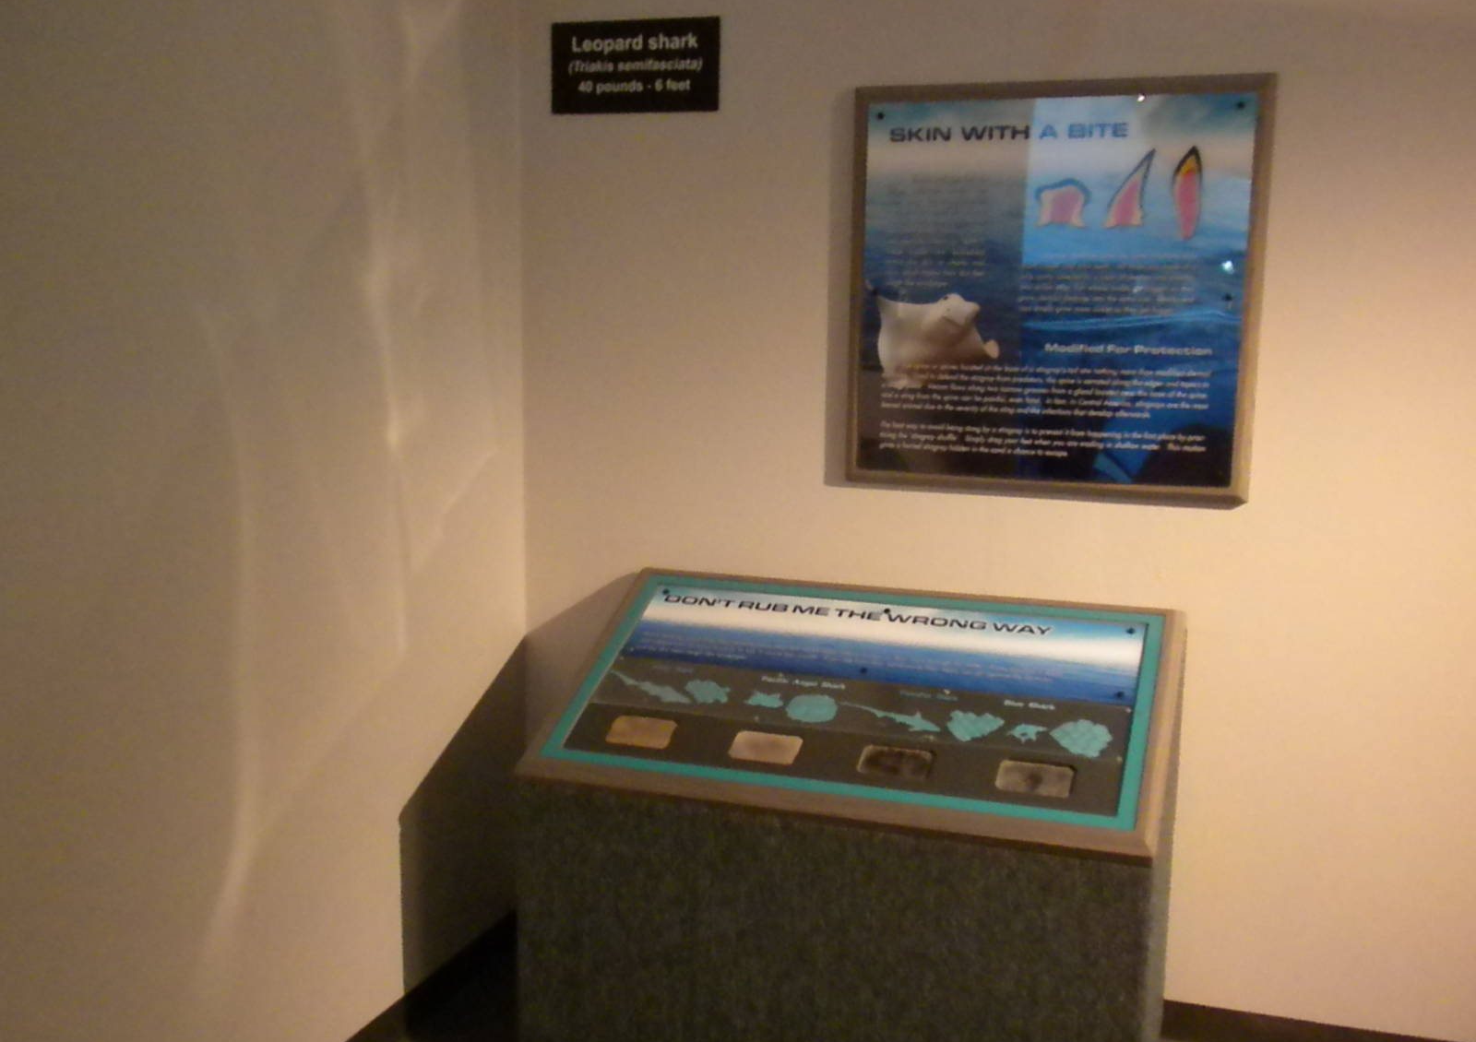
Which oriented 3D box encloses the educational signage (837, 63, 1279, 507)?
[{"bbox_3d":[0.634,-0.471,3.224,0.833,0.832,0.030,4,9,19],"label":"educational signage"}]

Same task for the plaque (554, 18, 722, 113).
[{"bbox_3d":[-0.227,-0.998,3.464,0.396,0.197,0.010,4,9,19],"label":"plaque"}]

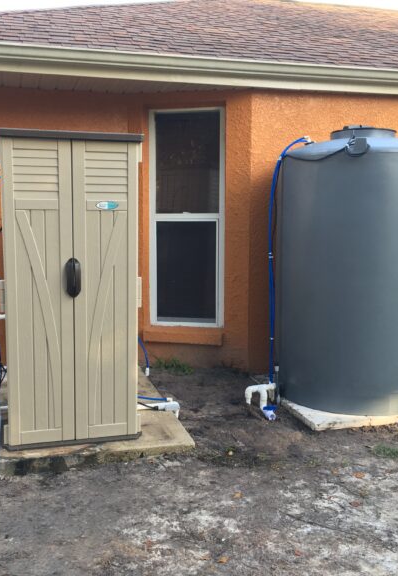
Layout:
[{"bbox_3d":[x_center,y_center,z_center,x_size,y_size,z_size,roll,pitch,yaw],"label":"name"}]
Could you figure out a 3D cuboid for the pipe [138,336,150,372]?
[{"bbox_3d":[-0.457,0.529,5.200,0.120,0.310,0.140,-2,7,-16],"label":"pipe"}]

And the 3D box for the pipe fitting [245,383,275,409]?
[{"bbox_3d":[0.465,0.820,4.861,0.215,0.200,0.120,-2,7,-16],"label":"pipe fitting"}]

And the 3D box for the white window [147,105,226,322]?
[{"bbox_3d":[-0.098,-0.600,5.598,0.660,1.870,0.090,2,7,14],"label":"white window"}]

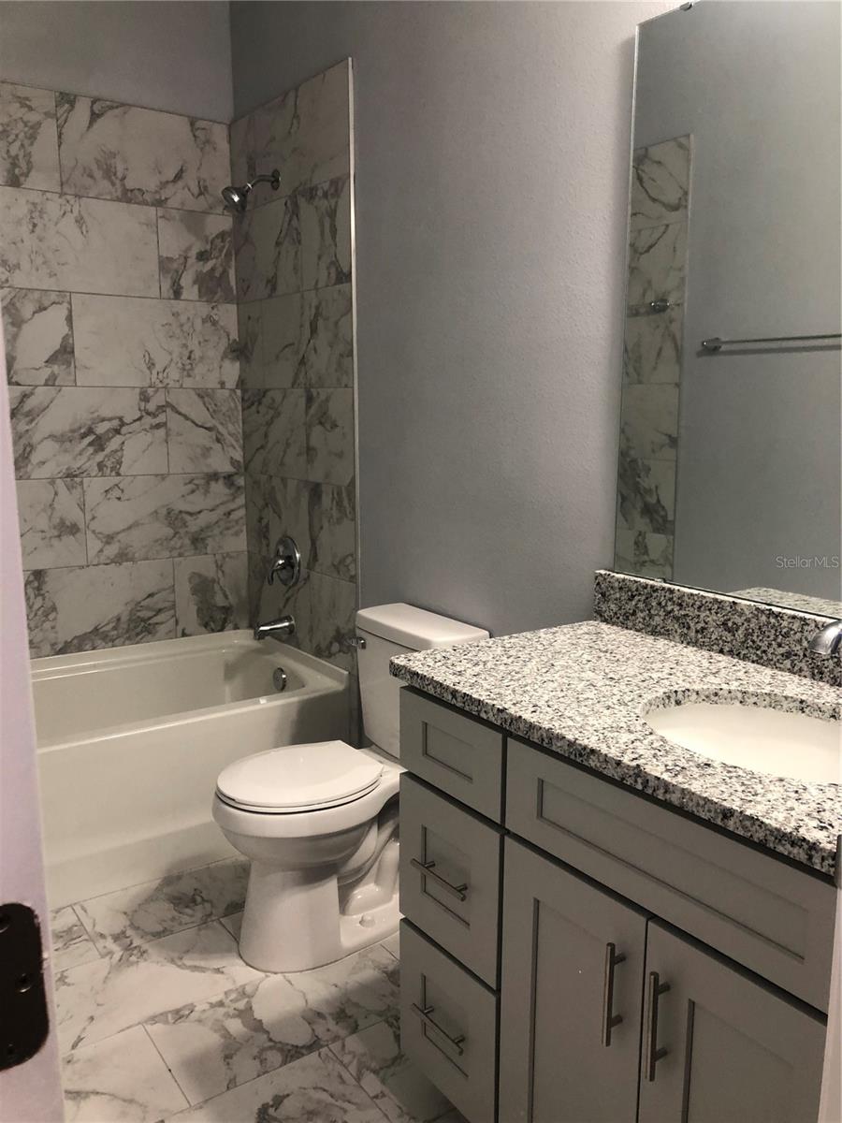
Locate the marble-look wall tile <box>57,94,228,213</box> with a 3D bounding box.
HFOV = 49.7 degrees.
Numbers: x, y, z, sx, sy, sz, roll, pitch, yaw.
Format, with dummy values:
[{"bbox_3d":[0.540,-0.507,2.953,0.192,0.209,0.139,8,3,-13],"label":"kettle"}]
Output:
[{"bbox_3d":[-0.924,-1.377,3.111,0.599,0.304,0.010,-7,12,-35],"label":"marble-look wall tile"}]

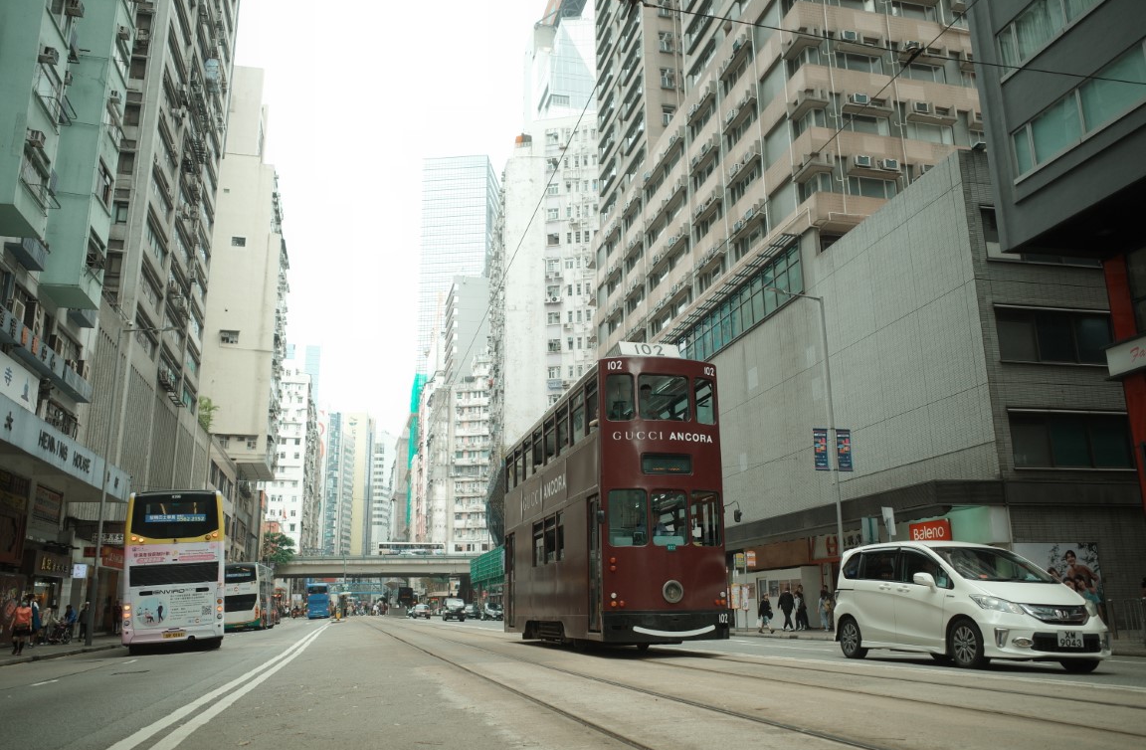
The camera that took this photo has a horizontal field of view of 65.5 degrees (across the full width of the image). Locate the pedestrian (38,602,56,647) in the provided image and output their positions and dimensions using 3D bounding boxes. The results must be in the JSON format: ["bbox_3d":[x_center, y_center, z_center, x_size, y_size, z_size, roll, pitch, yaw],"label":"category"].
[{"bbox_3d":[-20.262,9.598,34.455,0.500,1.580,0.450,-3,-15,6],"label":"pedestrian"}]

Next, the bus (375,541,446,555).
[{"bbox_3d":[-29.606,33.128,163.480,12.000,4.400,2.500,3,-15,-14],"label":"bus"}]

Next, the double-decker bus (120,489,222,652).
[{"bbox_3d":[-13.522,6.891,30.102,2.550,4.420,11.800,2,-15,-24],"label":"double-decker bus"}]

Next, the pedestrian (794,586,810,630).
[{"bbox_3d":[9.018,9.125,35.018,0.500,1.710,0.500,-14,-20,40],"label":"pedestrian"}]

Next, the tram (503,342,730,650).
[{"bbox_3d":[0.360,2.892,17.724,2.000,4.850,8.800,3,-15,-14],"label":"tram"}]

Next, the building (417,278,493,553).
[{"bbox_3d":[-25.462,16.048,195.091,13.000,71.000,32.000,3,-15,-14],"label":"building"}]

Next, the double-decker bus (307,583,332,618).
[{"bbox_3d":[-33.051,29.725,116.612,2.530,4.380,11.500,3,-15,-14],"label":"double-decker bus"}]

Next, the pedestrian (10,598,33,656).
[{"bbox_3d":[-16.192,7.386,26.207,0.560,1.620,0.380,4,-16,-19],"label":"pedestrian"}]

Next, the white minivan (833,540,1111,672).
[{"bbox_3d":[5.484,3.276,12.825,1.700,1.715,4.230,5,-16,-12],"label":"white minivan"}]

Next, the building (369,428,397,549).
[{"bbox_3d":[-80.469,62.948,378.185,11.000,77.020,13.000,2,-15,-11],"label":"building"}]

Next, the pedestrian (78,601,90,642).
[{"bbox_3d":[-21.256,10.803,39.014,0.520,1.680,0.450,12,-20,-40],"label":"pedestrian"}]

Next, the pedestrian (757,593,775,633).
[{"bbox_3d":[7.741,9.663,36.105,0.500,1.530,0.550,12,-20,-41],"label":"pedestrian"}]

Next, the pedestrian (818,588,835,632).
[{"bbox_3d":[9.912,9.216,35.006,0.460,1.610,0.500,9,-18,-34],"label":"pedestrian"}]

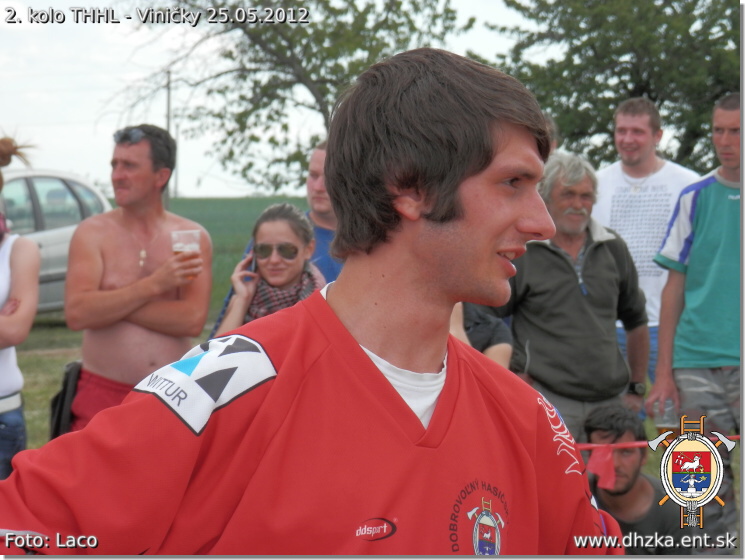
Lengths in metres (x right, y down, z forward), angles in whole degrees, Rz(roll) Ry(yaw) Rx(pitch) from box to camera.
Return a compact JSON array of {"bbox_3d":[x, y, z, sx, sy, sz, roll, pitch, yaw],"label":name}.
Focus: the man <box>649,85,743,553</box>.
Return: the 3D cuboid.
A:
[{"bbox_3d":[1.140,0.312,11.021,0.540,1.800,0.340,0,1,7],"label":"man"}]

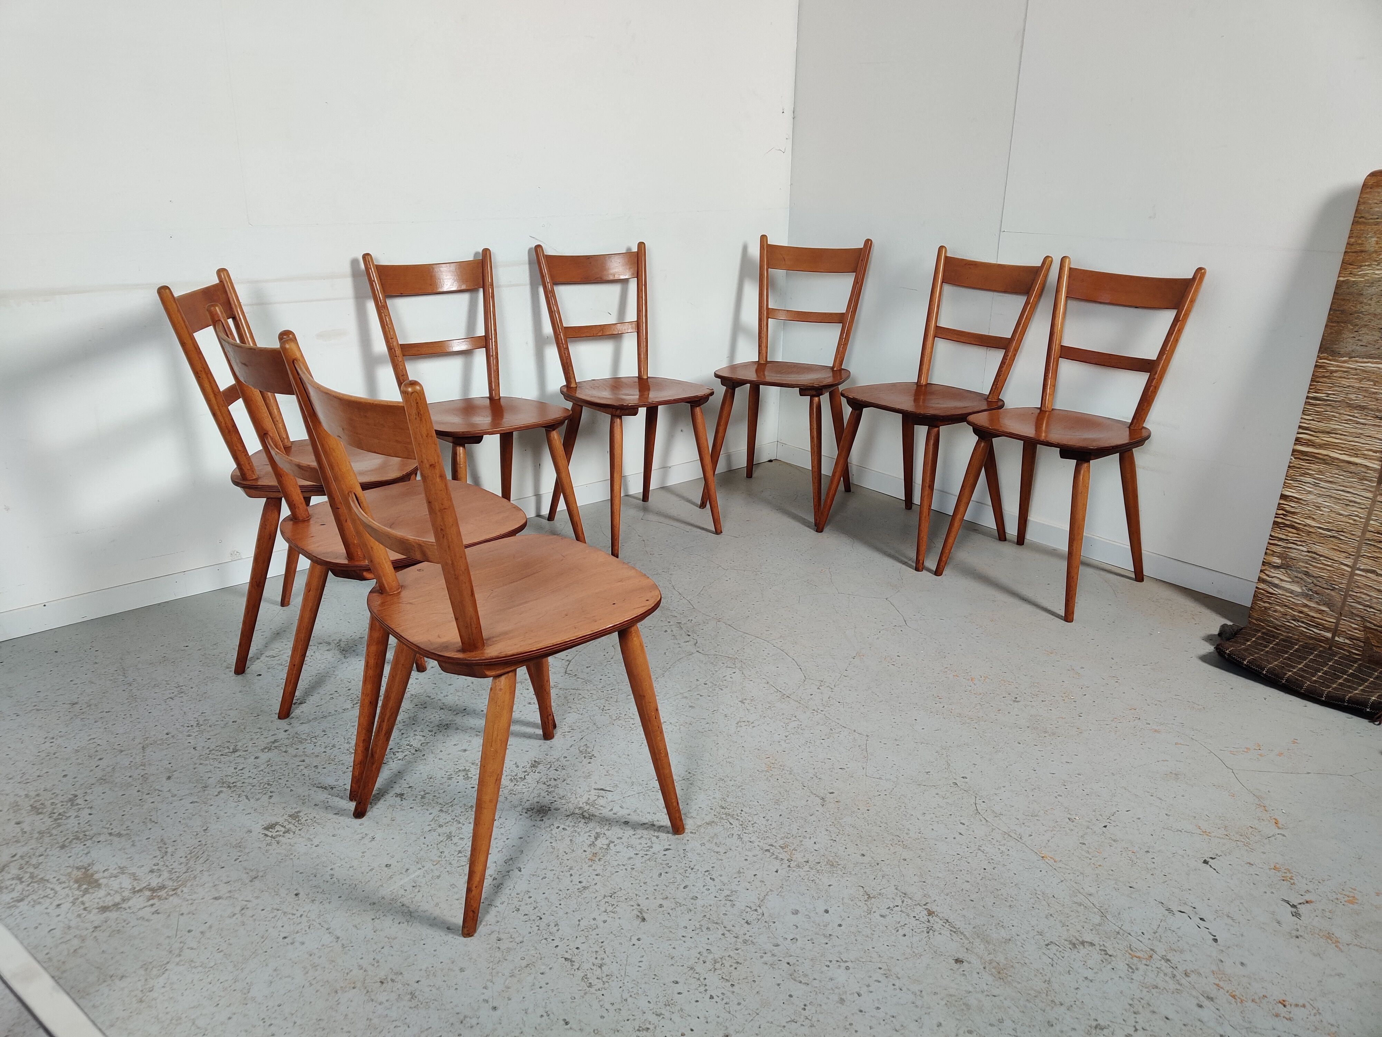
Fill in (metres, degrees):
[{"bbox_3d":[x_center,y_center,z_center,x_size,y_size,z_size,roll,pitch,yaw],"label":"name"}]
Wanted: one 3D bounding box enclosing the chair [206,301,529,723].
[{"bbox_3d":[-0.560,0.021,2.014,0.456,0.825,0.417,-14,24,-37],"label":"chair"}]

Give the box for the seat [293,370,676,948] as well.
[{"bbox_3d":[-0.304,0.133,1.698,0.456,0.825,0.417,-15,25,-39],"label":"seat"}]

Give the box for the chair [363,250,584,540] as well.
[{"bbox_3d":[-0.562,-0.275,2.873,0.417,0.825,0.456,-16,25,-40],"label":"chair"}]

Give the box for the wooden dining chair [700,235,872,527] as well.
[{"bbox_3d":[0.310,-0.459,3.455,0.417,0.825,0.456,9,21,22],"label":"wooden dining chair"}]

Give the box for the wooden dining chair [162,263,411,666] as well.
[{"bbox_3d":[-0.820,-0.118,2.403,0.456,0.825,0.417,-1,19,-5],"label":"wooden dining chair"}]

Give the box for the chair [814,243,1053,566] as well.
[{"bbox_3d":[0.693,-0.342,3.131,0.456,0.825,0.417,-13,24,-36],"label":"chair"}]

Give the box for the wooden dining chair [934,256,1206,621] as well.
[{"bbox_3d":[0.983,-0.232,2.826,0.456,0.825,0.417,-15,25,-39],"label":"wooden dining chair"}]

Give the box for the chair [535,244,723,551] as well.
[{"bbox_3d":[-0.178,-0.372,3.176,0.417,0.825,0.456,-12,23,-34],"label":"chair"}]

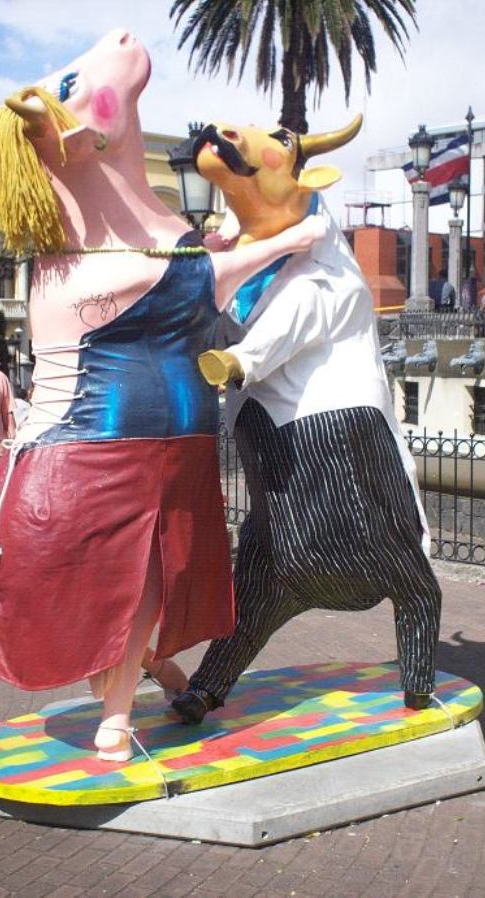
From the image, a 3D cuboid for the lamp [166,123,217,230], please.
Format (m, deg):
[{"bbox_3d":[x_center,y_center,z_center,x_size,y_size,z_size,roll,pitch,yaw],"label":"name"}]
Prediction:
[{"bbox_3d":[-0.382,-0.954,10.440,0.500,3.500,0.500,0,5,0],"label":"lamp"}]

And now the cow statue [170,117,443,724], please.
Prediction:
[{"bbox_3d":[0.237,-0.080,5.030,1.030,2.330,0.800,-2,5,-17],"label":"cow statue"}]

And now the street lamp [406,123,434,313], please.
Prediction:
[{"bbox_3d":[3.053,-3.976,21.500,0.520,3.350,0.520,0,5,0],"label":"street lamp"}]

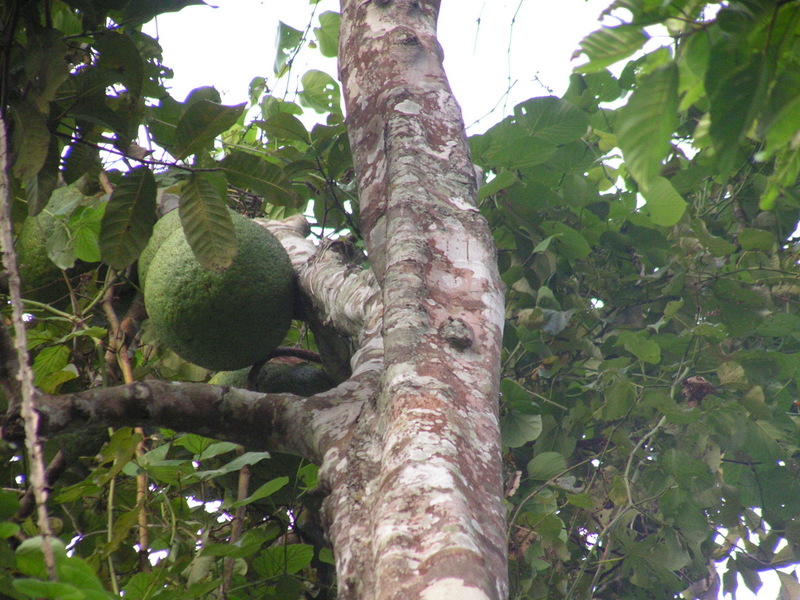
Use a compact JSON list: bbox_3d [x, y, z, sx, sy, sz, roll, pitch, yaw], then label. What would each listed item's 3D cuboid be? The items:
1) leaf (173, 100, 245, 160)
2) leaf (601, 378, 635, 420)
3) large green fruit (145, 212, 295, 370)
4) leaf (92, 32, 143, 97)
[{"bbox_3d":[-0.352,-0.312,14.700,0.166,0.078,0.033,-39,-15,-13],"label":"leaf"},{"bbox_3d":[0.487,0.223,17.800,0.076,0.104,0.025,18,18,-6],"label":"leaf"},{"bbox_3d":[-0.353,-0.020,15.600,0.298,0.314,0.298,0,-25,0],"label":"large green fruit"},{"bbox_3d":[-0.584,-0.491,16.500,0.106,0.145,0.026,12,19,-4],"label":"leaf"}]

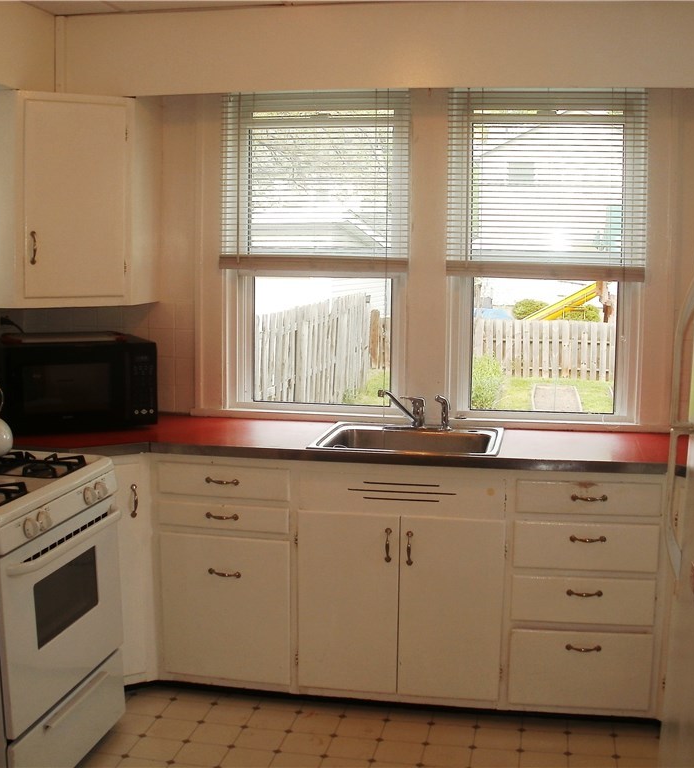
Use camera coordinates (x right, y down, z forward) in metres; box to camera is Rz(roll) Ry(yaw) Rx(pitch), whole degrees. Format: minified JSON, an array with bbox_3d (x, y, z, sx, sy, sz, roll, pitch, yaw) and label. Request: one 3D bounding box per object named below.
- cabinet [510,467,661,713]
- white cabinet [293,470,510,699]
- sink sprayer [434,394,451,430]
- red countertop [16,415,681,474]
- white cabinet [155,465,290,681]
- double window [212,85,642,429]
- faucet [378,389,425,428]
[{"bbox_3d":[0.810,0.652,3.697,0.490,0.802,0.590,2,7,11],"label":"cabinet"},{"bbox_3d":[0.223,0.634,3.807,0.700,0.802,0.590,2,7,11],"label":"white cabinet"},{"bbox_3d":[0.351,0.103,3.889,0.072,0.125,0.050,-4,8,-34],"label":"sink sprayer"},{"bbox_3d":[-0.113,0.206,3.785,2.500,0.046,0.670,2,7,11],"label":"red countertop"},{"bbox_3d":[-0.368,0.615,3.917,0.483,0.802,0.590,2,7,11],"label":"white cabinet"},{"bbox_3d":[0.293,-0.471,3.978,1.586,1.210,0.110,2,7,11],"label":"double window"},{"bbox_3d":[0.203,0.098,3.898,0.220,0.135,0.055,-5,9,-41],"label":"faucet"}]

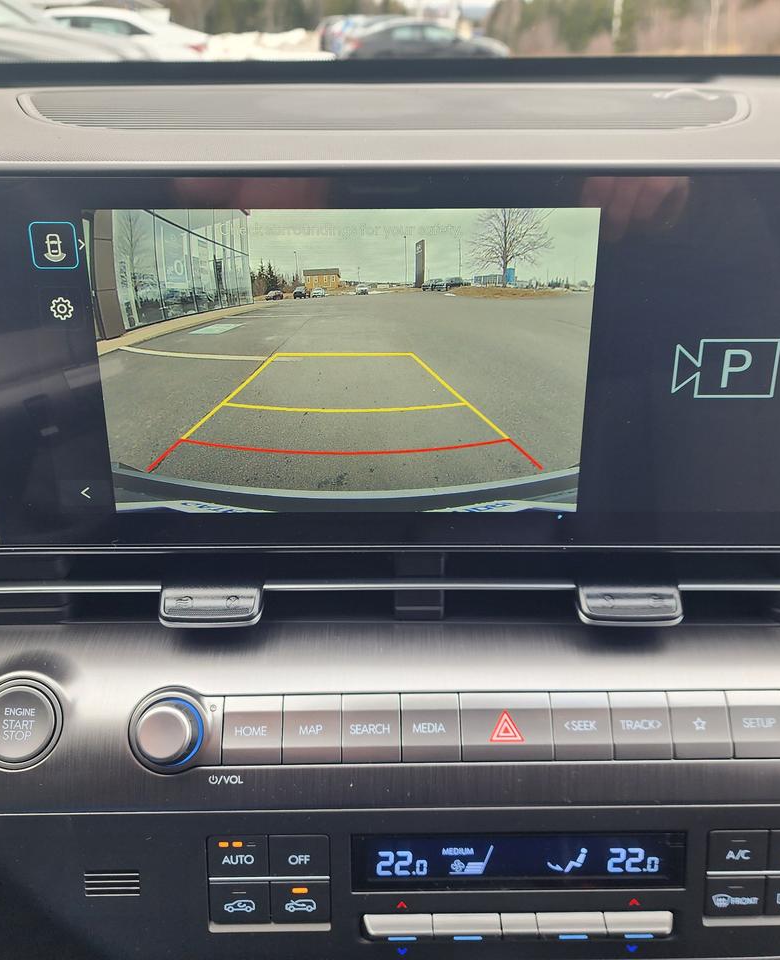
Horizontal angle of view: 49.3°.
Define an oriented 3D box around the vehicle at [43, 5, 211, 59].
[{"bbox_3d":[-5.500,-7.393,14.756,4.680,1.450,1.820,-9,29,-16],"label":"vehicle"}]

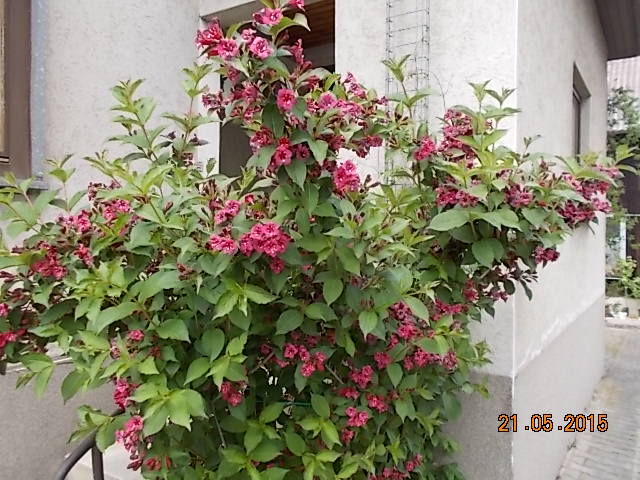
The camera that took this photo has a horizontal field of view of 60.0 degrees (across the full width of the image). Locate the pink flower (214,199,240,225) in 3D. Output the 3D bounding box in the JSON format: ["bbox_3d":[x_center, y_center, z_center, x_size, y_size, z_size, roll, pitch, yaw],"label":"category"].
[{"bbox_3d":[-0.264,-0.078,1.580,0.071,0.066,0.050,0,0,-9],"label":"pink flower"}]

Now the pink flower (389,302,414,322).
[{"bbox_3d":[0.215,0.193,1.480,0.061,0.051,0.047,0,0,4],"label":"pink flower"}]

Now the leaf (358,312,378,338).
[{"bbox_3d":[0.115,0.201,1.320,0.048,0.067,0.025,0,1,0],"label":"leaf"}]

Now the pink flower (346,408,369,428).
[{"bbox_3d":[0.101,0.483,1.500,0.057,0.051,0.045,0,0,2],"label":"pink flower"}]

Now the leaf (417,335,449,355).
[{"bbox_3d":[0.310,0.290,1.530,0.085,0.056,0.040,0,0,11],"label":"leaf"}]

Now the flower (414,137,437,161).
[{"bbox_3d":[0.295,-0.256,1.550,0.061,0.067,0.050,0,-4,16],"label":"flower"}]

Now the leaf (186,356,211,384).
[{"bbox_3d":[-0.300,0.322,1.360,0.043,0.087,0.016,38,-27,15],"label":"leaf"}]

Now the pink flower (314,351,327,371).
[{"bbox_3d":[0.001,0.315,1.450,0.030,0.050,0.038,0,0,-10],"label":"pink flower"}]

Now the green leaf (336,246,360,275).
[{"bbox_3d":[0.080,0.060,1.550,0.064,0.076,0.035,0,0,3],"label":"green leaf"}]

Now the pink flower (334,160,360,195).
[{"bbox_3d":[0.072,-0.164,1.470,0.069,0.090,0.065,0,1,3],"label":"pink flower"}]

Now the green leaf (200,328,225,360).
[{"bbox_3d":[-0.271,0.264,1.400,0.058,0.077,0.035,0,0,-5],"label":"green leaf"}]

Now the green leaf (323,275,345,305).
[{"bbox_3d":[0.037,0.139,1.540,0.059,0.084,0.035,0,0,1],"label":"green leaf"}]

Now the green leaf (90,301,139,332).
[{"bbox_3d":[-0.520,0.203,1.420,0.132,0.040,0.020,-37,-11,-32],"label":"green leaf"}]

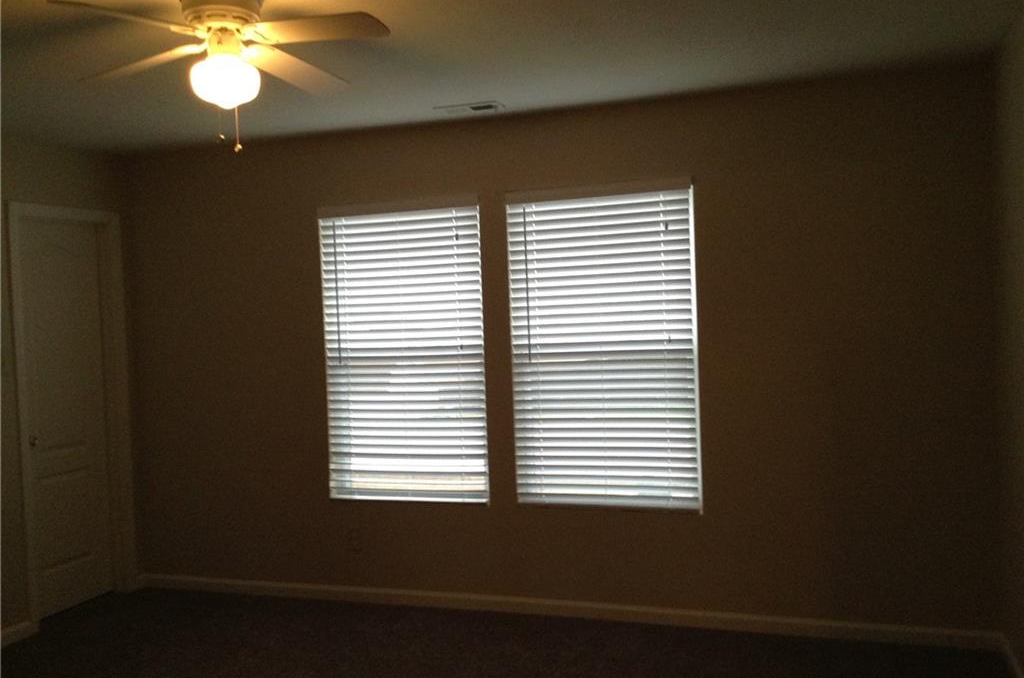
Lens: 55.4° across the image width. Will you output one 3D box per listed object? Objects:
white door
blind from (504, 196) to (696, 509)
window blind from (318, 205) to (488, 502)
[{"bbox_3d":[-2.373,0.391,5.122,0.045,2.041,0.600,-2,2,19],"label":"white door"},{"bbox_3d":[0.423,0.054,4.565,0.889,1.475,0.060,-2,2,19],"label":"blind"},{"bbox_3d":[-0.552,0.082,4.908,0.882,1.475,0.060,-2,2,19],"label":"window blind"}]

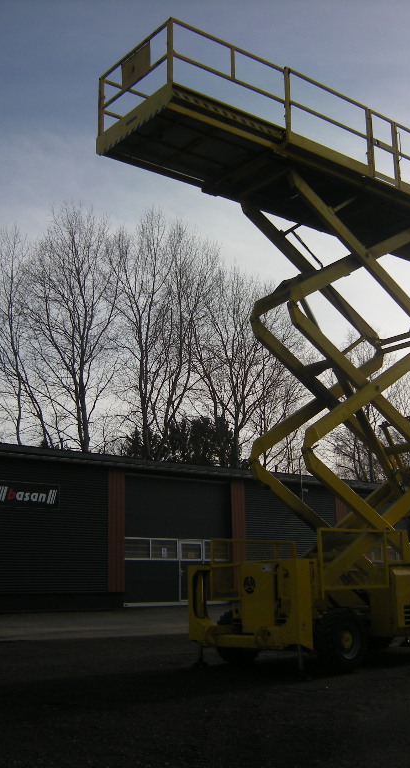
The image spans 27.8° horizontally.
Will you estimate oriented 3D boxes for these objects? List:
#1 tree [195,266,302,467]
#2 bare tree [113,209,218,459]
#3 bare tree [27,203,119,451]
[{"bbox_3d":[2.618,2.207,47.579,6.126,18.708,6.126,-2,-13,3],"label":"tree"},{"bbox_3d":[-2.094,0.453,44.944,5.801,21.220,5.801,-1,-13,-3],"label":"bare tree"},{"bbox_3d":[-6.687,0.352,41.926,4.937,20.333,4.937,1,-13,-9],"label":"bare tree"}]

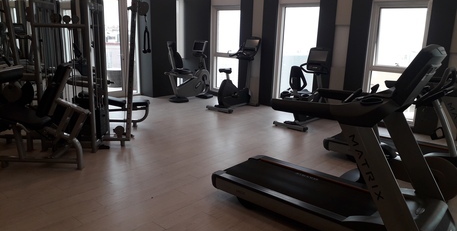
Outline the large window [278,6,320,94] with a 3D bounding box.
[{"bbox_3d":[1.470,-1.236,7.517,0.930,2.060,0.120,12,17,37],"label":"large window"}]

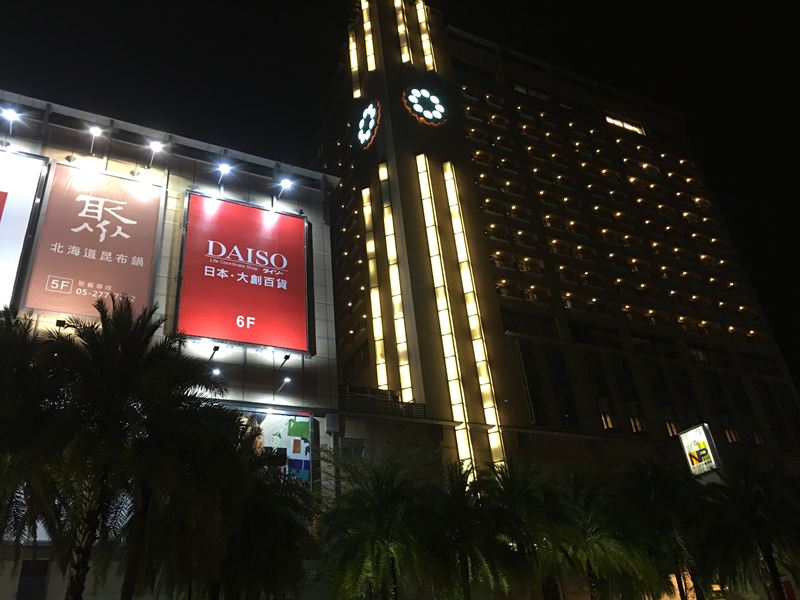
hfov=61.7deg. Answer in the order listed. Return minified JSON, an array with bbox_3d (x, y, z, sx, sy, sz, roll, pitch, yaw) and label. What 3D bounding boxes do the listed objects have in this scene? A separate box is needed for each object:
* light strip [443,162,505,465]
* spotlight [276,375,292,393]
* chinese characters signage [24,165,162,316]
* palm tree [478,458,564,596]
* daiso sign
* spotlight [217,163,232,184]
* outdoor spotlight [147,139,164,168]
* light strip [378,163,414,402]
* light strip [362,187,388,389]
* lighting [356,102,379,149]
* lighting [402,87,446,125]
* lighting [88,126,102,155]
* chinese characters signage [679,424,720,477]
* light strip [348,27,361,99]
[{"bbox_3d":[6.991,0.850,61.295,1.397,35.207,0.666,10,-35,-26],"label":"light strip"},{"bbox_3d":[-8.252,6.051,47.290,0.473,0.516,2.150,10,-34,-25],"label":"spotlight"},{"bbox_3d":[-21.079,-4.083,47.387,7.507,12.114,0.430,10,-34,-25],"label":"chinese characters signage"},{"bbox_3d":[5.602,10.885,25.836,4.100,10.092,4.100,10,-35,-26],"label":"palm tree"},{"bbox_3d":[-11.858,-2.159,51.674,9.768,12.882,0.473,10,-34,-25],"label":"daiso sign"},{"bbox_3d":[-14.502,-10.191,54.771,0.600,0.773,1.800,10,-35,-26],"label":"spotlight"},{"bbox_3d":[-18.975,-10.946,51.904,0.602,0.602,2.236,10,-34,-25],"label":"outdoor spotlight"},{"bbox_3d":[-0.595,-2.068,62.375,0.645,27.305,1.204,10,-34,-25],"label":"light strip"},{"bbox_3d":[-2.564,-0.952,65.929,0.645,25.241,1.204,10,-34,-25],"label":"light strip"},{"bbox_3d":[-3.714,-19.921,75.883,0.500,5.074,5.074,10,-35,-26],"label":"lighting"},{"bbox_3d":[3.012,-21.662,74.139,5.074,5.074,0.500,10,-35,-26],"label":"lighting"},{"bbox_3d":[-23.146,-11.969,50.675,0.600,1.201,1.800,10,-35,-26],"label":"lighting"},{"bbox_3d":[18.601,9.384,41.570,0.473,2.781,1.782,14,-37,-31],"label":"chinese characters signage"},{"bbox_3d":[-5.827,-29.995,83.541,0.645,13.760,1.204,10,-34,-25],"label":"light strip"}]

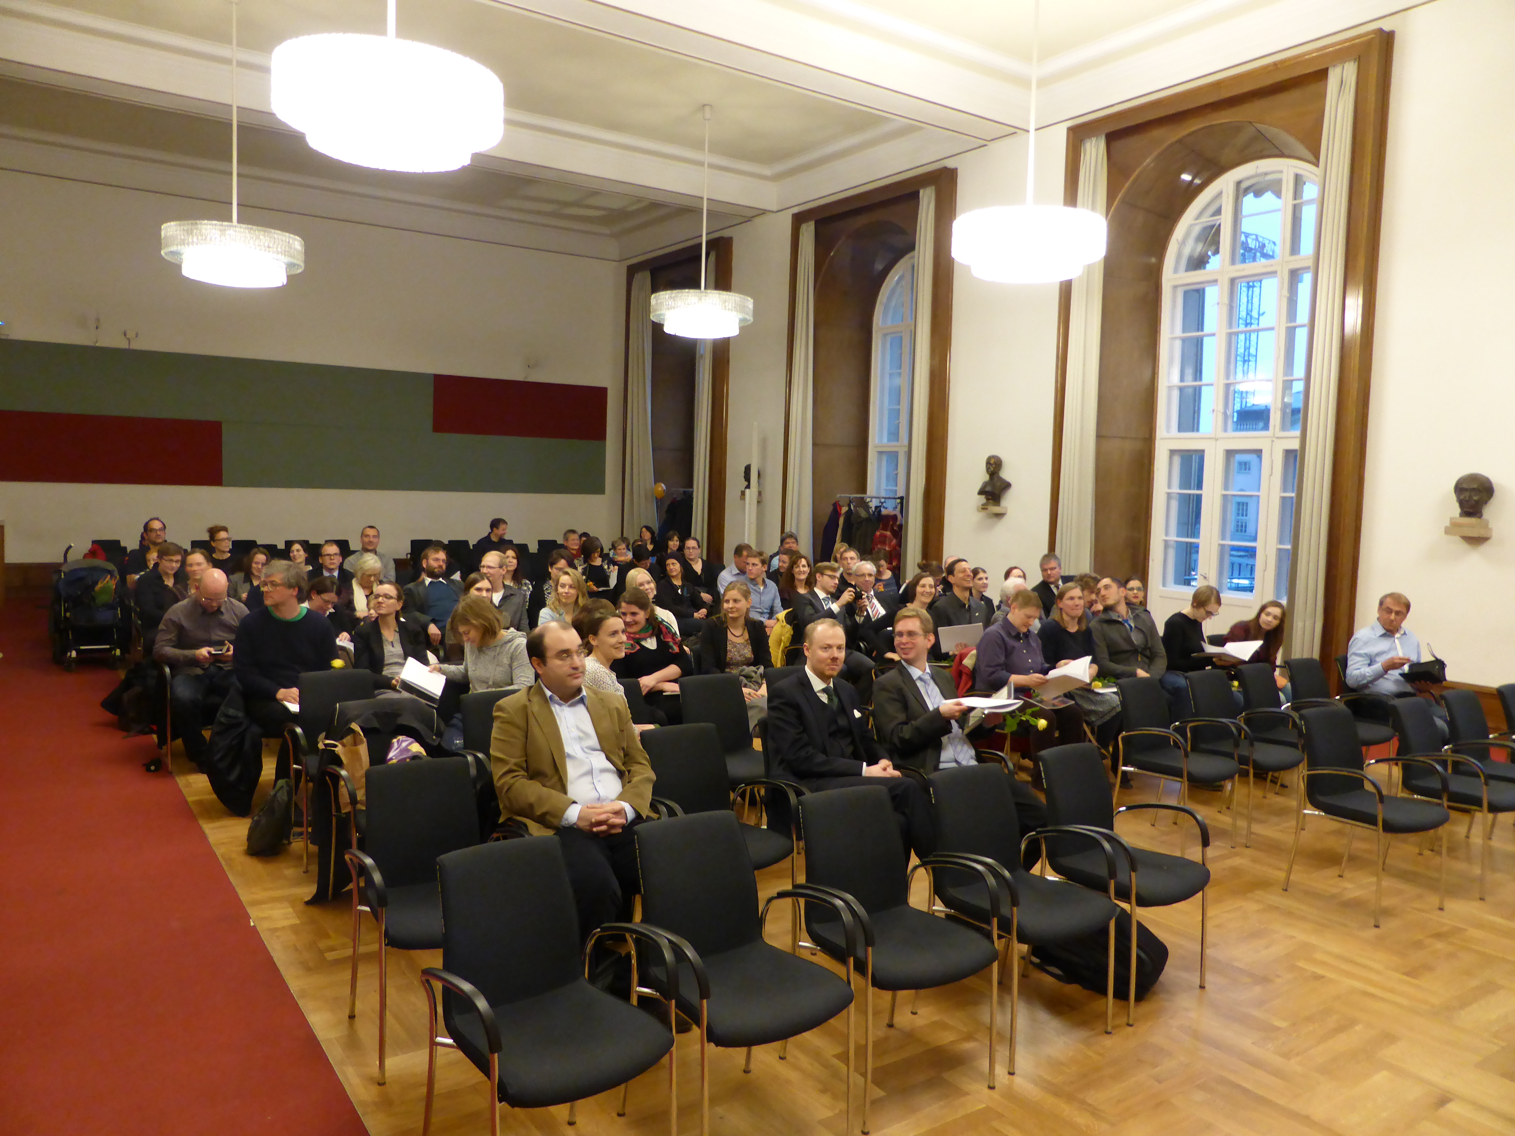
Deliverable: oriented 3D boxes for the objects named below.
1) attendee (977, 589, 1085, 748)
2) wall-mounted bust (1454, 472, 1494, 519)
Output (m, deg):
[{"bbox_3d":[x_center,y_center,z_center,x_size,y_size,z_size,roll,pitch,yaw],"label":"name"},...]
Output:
[{"bbox_3d":[1.574,0.779,6.567,0.550,1.260,0.800,-1,5,-34],"label":"attendee"},{"bbox_3d":[5.511,-0.559,8.417,0.310,0.360,0.290,-1,5,-34],"label":"wall-mounted bust"}]

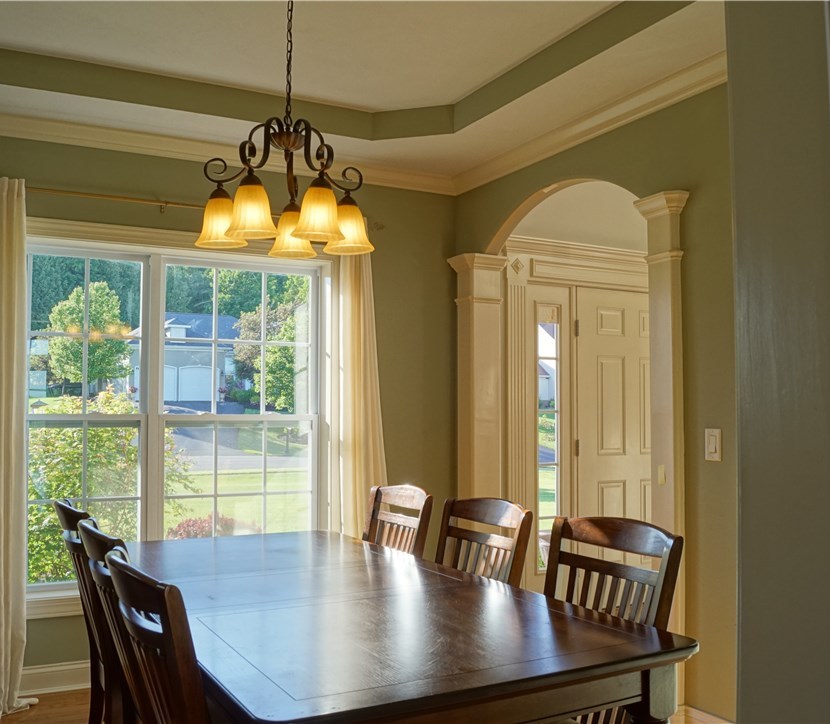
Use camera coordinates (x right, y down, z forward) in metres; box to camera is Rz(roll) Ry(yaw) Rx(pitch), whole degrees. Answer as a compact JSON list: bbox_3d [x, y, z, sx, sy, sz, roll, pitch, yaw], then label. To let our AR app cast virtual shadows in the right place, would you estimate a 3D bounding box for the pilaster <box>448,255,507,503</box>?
[{"bbox_3d":[0.351,0.474,4.601,0.261,2.163,0.246,2,-3,-28],"label":"pilaster"}]

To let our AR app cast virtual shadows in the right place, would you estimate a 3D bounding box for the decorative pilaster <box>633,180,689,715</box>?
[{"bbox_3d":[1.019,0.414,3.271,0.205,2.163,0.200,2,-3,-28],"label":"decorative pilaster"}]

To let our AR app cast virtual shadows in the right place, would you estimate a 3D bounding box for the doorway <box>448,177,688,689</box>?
[{"bbox_3d":[0.699,0.338,3.967,0.267,2.378,1.722,2,-3,-28],"label":"doorway"}]

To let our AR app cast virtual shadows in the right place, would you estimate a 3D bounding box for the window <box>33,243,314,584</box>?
[{"bbox_3d":[-1.286,0.255,4.027,1.712,1.619,0.092,2,-3,-28],"label":"window"}]

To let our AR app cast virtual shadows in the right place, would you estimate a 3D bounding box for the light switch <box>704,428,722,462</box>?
[{"bbox_3d":[1.131,0.315,3.090,0.012,0.120,0.074,2,-3,-28],"label":"light switch"}]

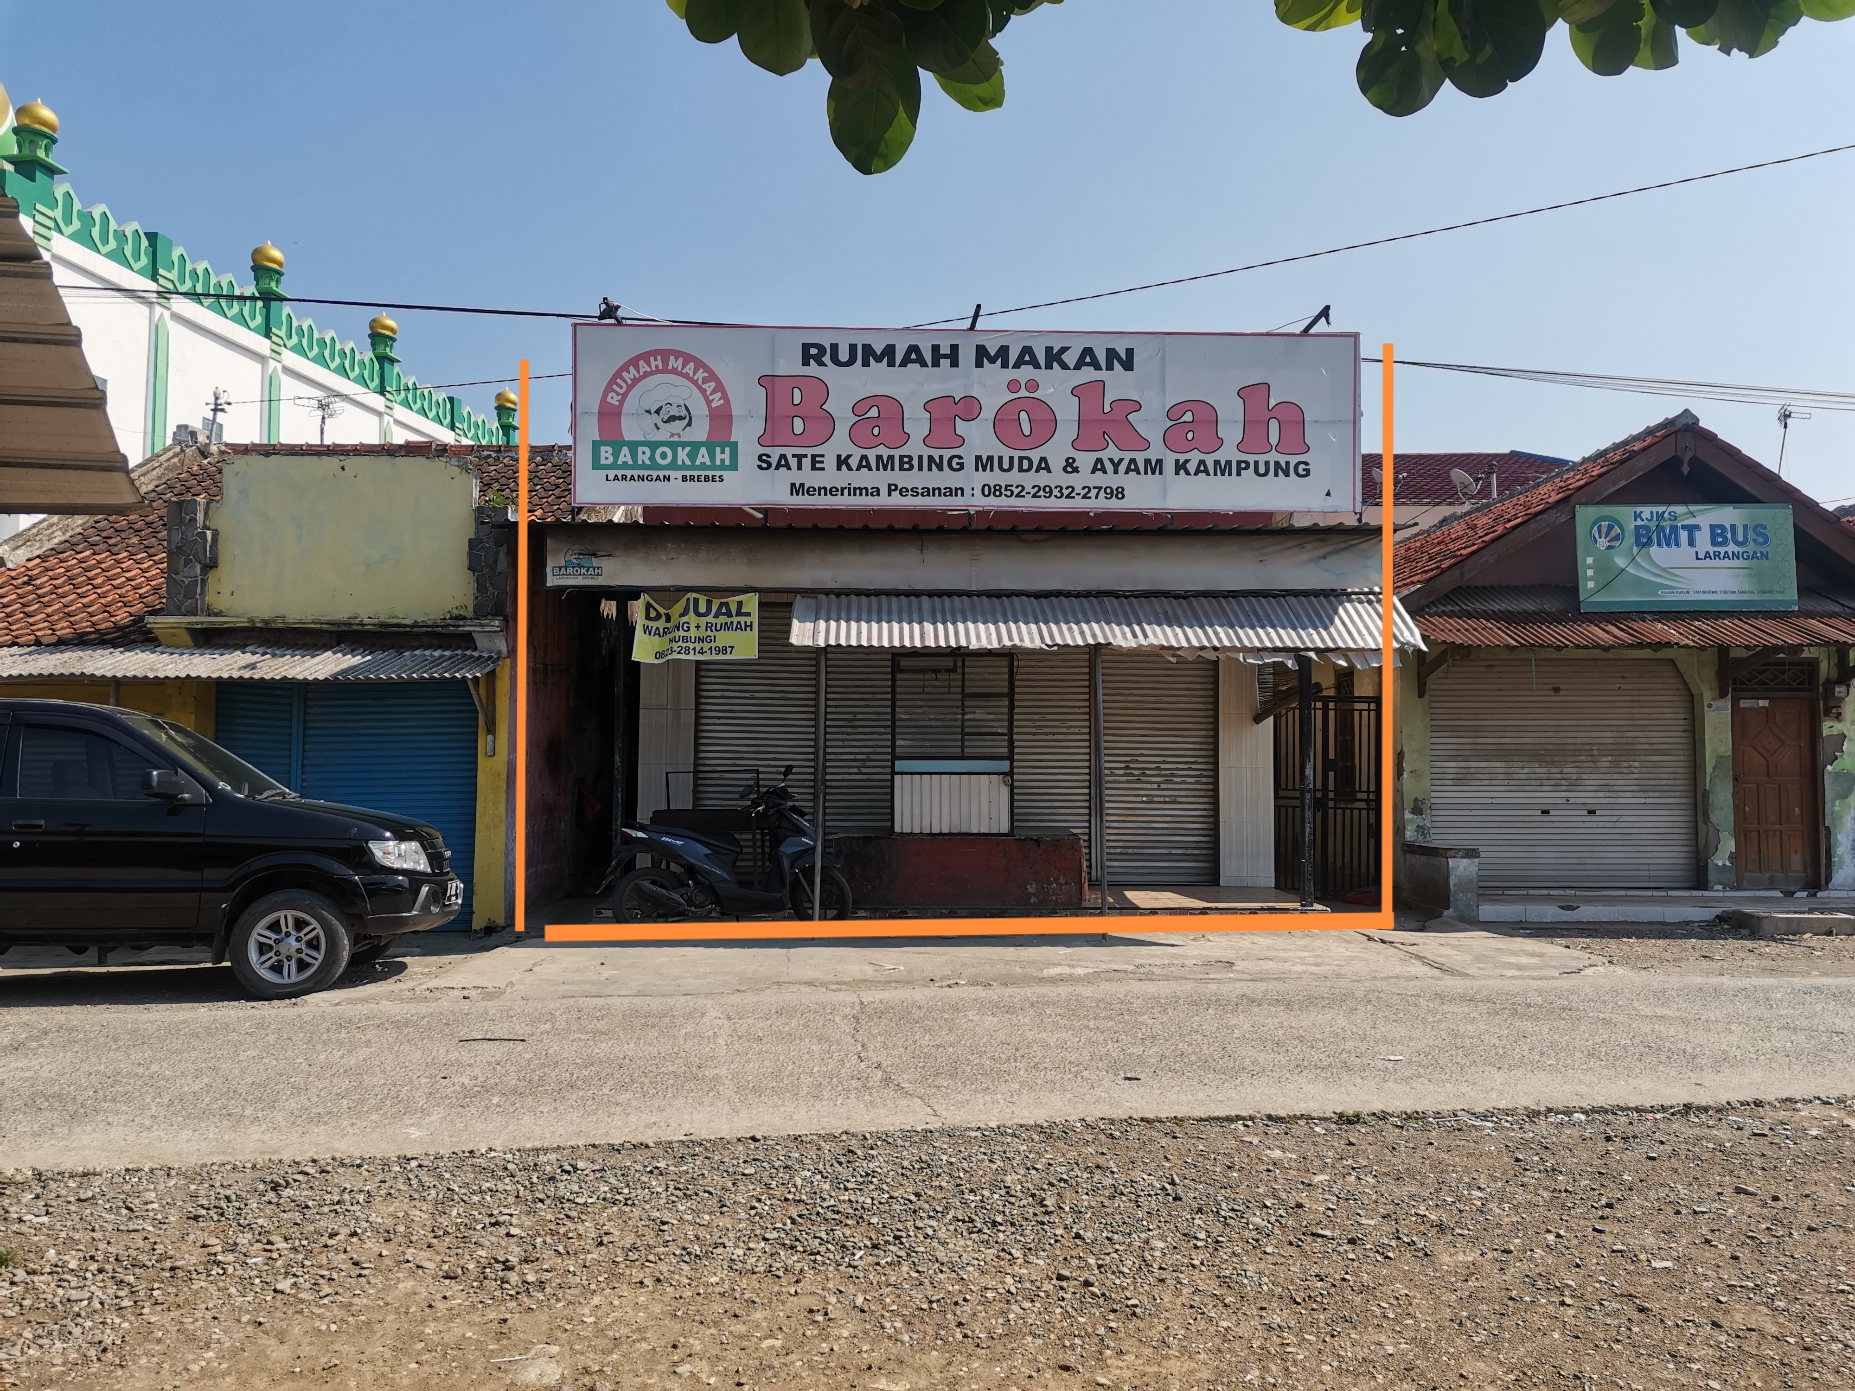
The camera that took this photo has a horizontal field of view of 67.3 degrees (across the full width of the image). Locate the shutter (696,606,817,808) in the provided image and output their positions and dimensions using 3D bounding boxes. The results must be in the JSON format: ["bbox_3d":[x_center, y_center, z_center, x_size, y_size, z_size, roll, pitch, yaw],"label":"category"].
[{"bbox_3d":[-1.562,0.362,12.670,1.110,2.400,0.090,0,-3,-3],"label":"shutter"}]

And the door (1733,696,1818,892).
[{"bbox_3d":[8.617,0.993,14.150,0.830,1.970,0.070,0,-3,0],"label":"door"}]

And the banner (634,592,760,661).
[{"bbox_3d":[-1.814,-0.539,10.900,1.000,0.510,0.060,0,-3,-3],"label":"banner"}]

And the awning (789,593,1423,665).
[{"bbox_3d":[1.320,-0.532,10.380,4.620,0.520,0.800,0,-3,-3],"label":"awning"}]

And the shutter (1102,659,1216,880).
[{"bbox_3d":[2.159,0.569,12.870,1.060,2.350,0.090,0,-3,-3],"label":"shutter"}]

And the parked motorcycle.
[{"bbox_3d":[-1.494,1.141,10.300,1.860,1.200,0.680,0,-3,-3],"label":"parked motorcycle"}]

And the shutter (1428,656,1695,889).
[{"bbox_3d":[6.477,0.790,14.200,2.730,2.360,0.100,0,-3,0],"label":"shutter"}]

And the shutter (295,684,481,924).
[{"bbox_3d":[-4.519,0.850,11.680,1.470,2.200,0.090,0,-3,-1],"label":"shutter"}]

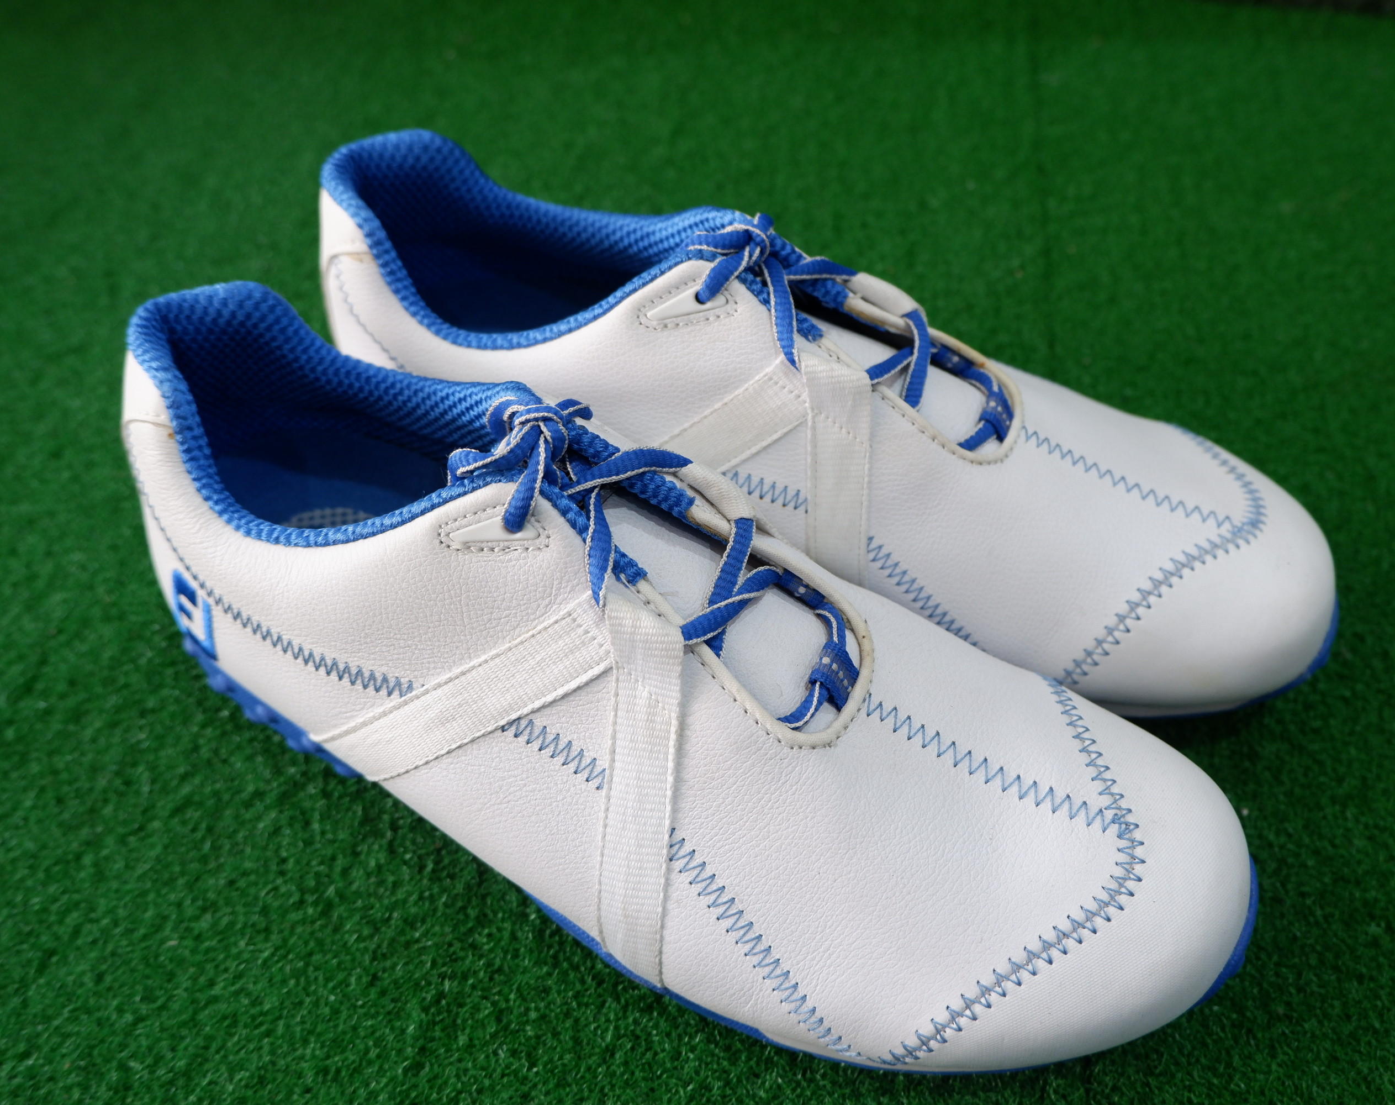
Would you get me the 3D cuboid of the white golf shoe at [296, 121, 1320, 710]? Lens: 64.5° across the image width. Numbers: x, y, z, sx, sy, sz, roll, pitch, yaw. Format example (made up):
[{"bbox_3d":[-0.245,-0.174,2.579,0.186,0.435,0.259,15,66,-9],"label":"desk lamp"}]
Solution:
[{"bbox_3d":[0.027,-0.044,0.305,0.290,0.099,0.111,17,52,16],"label":"white golf shoe"}]

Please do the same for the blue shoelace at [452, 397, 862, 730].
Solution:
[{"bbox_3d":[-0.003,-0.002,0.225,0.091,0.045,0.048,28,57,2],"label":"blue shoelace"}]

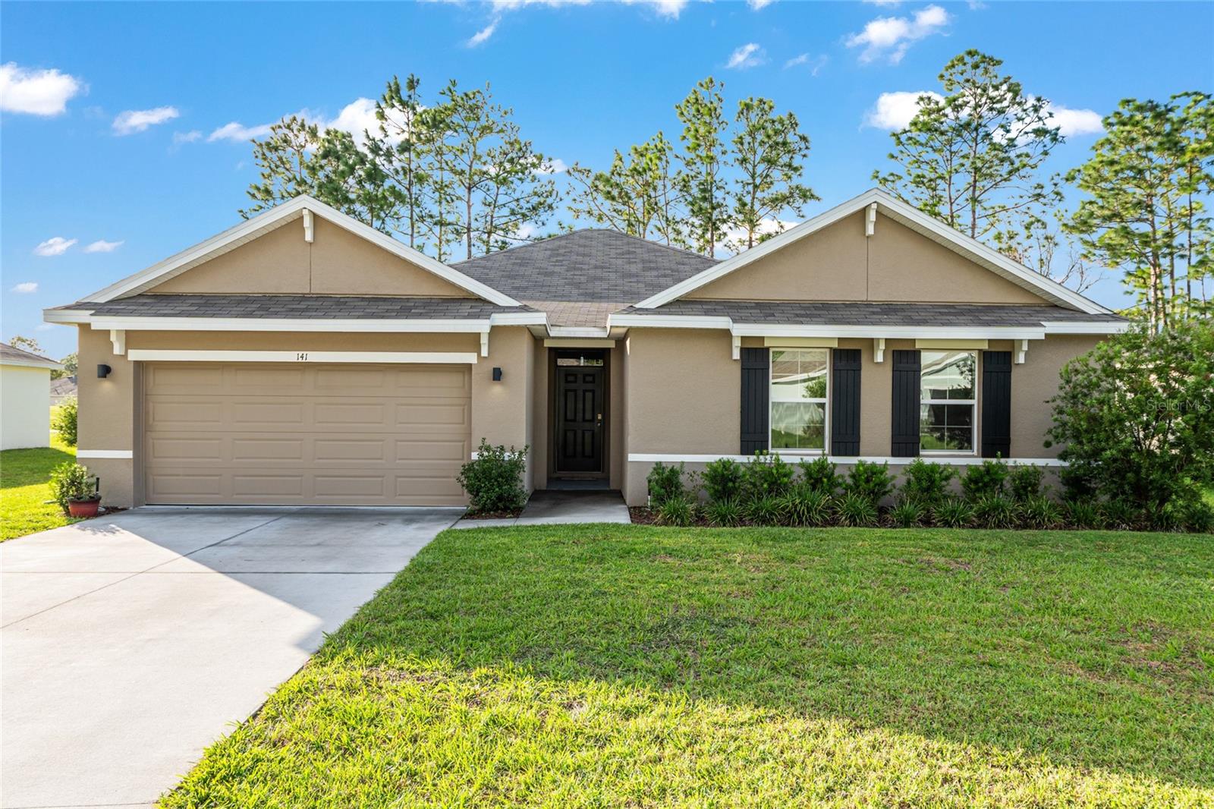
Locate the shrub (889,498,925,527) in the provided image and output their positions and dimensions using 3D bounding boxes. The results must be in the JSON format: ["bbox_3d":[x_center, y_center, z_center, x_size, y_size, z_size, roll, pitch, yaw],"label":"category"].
[{"bbox_3d":[3.894,1.382,10.498,0.468,0.329,0.468,0,0,-1],"label":"shrub"}]

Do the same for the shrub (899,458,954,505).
[{"bbox_3d":[4.424,1.124,11.206,0.749,0.725,0.711,0,0,-1],"label":"shrub"}]

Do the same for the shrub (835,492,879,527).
[{"bbox_3d":[3.274,1.351,10.600,0.570,0.416,0.550,1,0,-1],"label":"shrub"}]

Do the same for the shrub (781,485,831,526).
[{"bbox_3d":[2.603,1.311,10.600,0.660,0.485,0.600,1,0,-1],"label":"shrub"}]

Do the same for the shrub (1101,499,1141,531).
[{"bbox_3d":[6.729,1.423,10.600,0.540,0.360,0.520,1,0,-1],"label":"shrub"}]

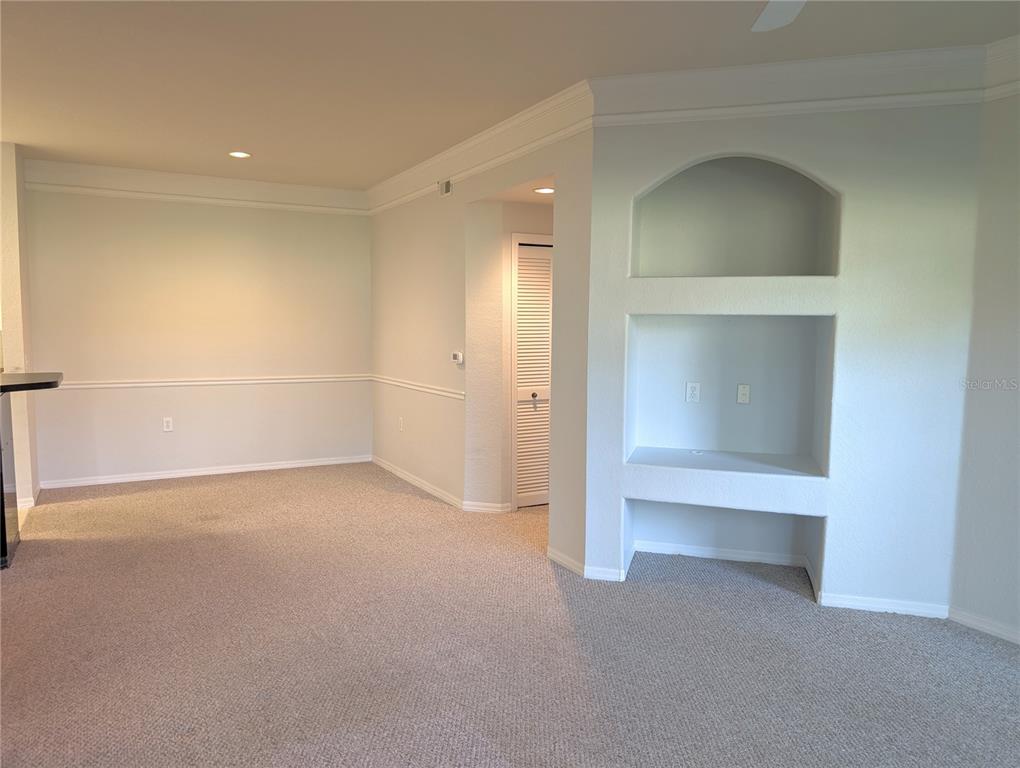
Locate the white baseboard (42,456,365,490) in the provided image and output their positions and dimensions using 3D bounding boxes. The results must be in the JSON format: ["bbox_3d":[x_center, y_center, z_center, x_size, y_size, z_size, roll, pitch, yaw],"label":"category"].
[{"bbox_3d":[-2.684,0.811,6.640,2.888,0.072,0.020,-2,6,-29],"label":"white baseboard"}]

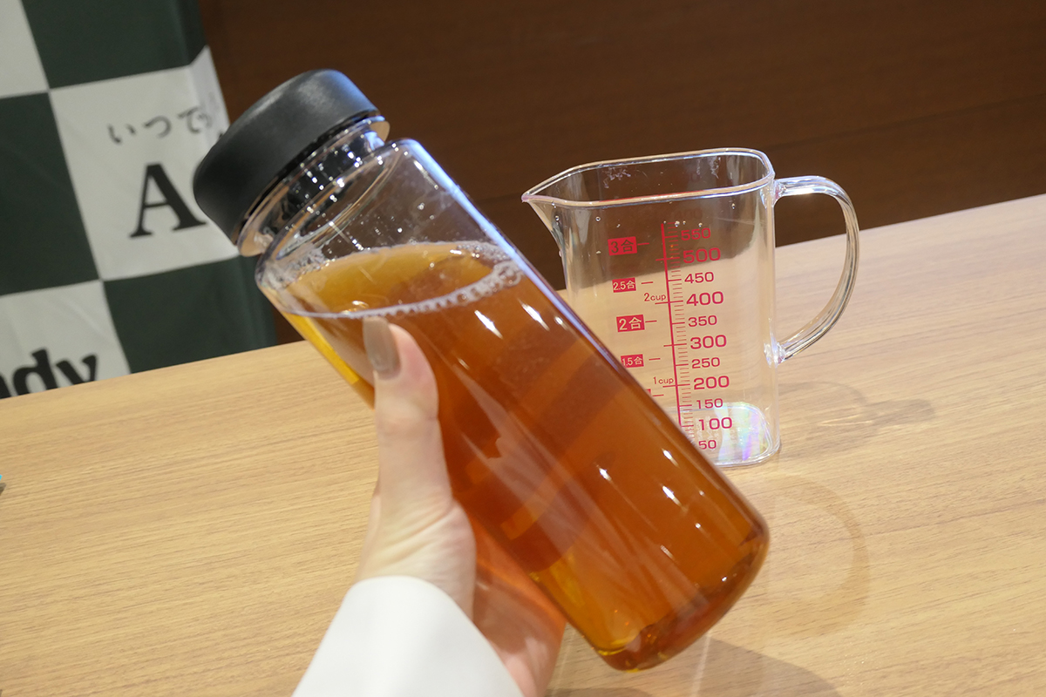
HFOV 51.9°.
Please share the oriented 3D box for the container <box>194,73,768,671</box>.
[{"bbox_3d":[-0.013,0.006,0.325,0.064,0.194,0.064,-43,2,0],"label":"container"}]

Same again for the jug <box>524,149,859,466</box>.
[{"bbox_3d":[0.081,-0.017,0.495,0.145,0.132,0.067,-6,24,6],"label":"jug"}]

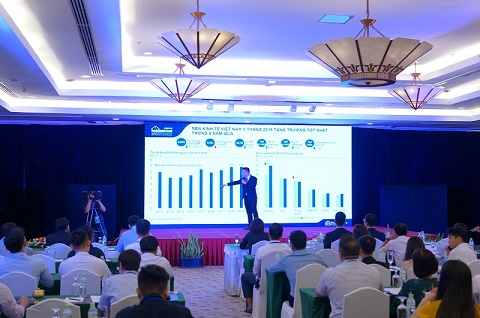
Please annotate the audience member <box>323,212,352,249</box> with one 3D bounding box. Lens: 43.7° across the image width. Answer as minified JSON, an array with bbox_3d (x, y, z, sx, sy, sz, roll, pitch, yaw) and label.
[{"bbox_3d":[1.581,1.547,9.771,0.505,1.343,0.808,1,-3,-14],"label":"audience member"}]

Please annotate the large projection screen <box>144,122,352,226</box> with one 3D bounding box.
[{"bbox_3d":[0.319,0.472,16.787,5.920,2.887,0.120,0,-2,-10],"label":"large projection screen"}]

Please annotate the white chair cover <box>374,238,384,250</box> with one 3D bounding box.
[{"bbox_3d":[2.037,1.730,9.580,0.424,0.959,0.535,0,-3,-11],"label":"white chair cover"}]

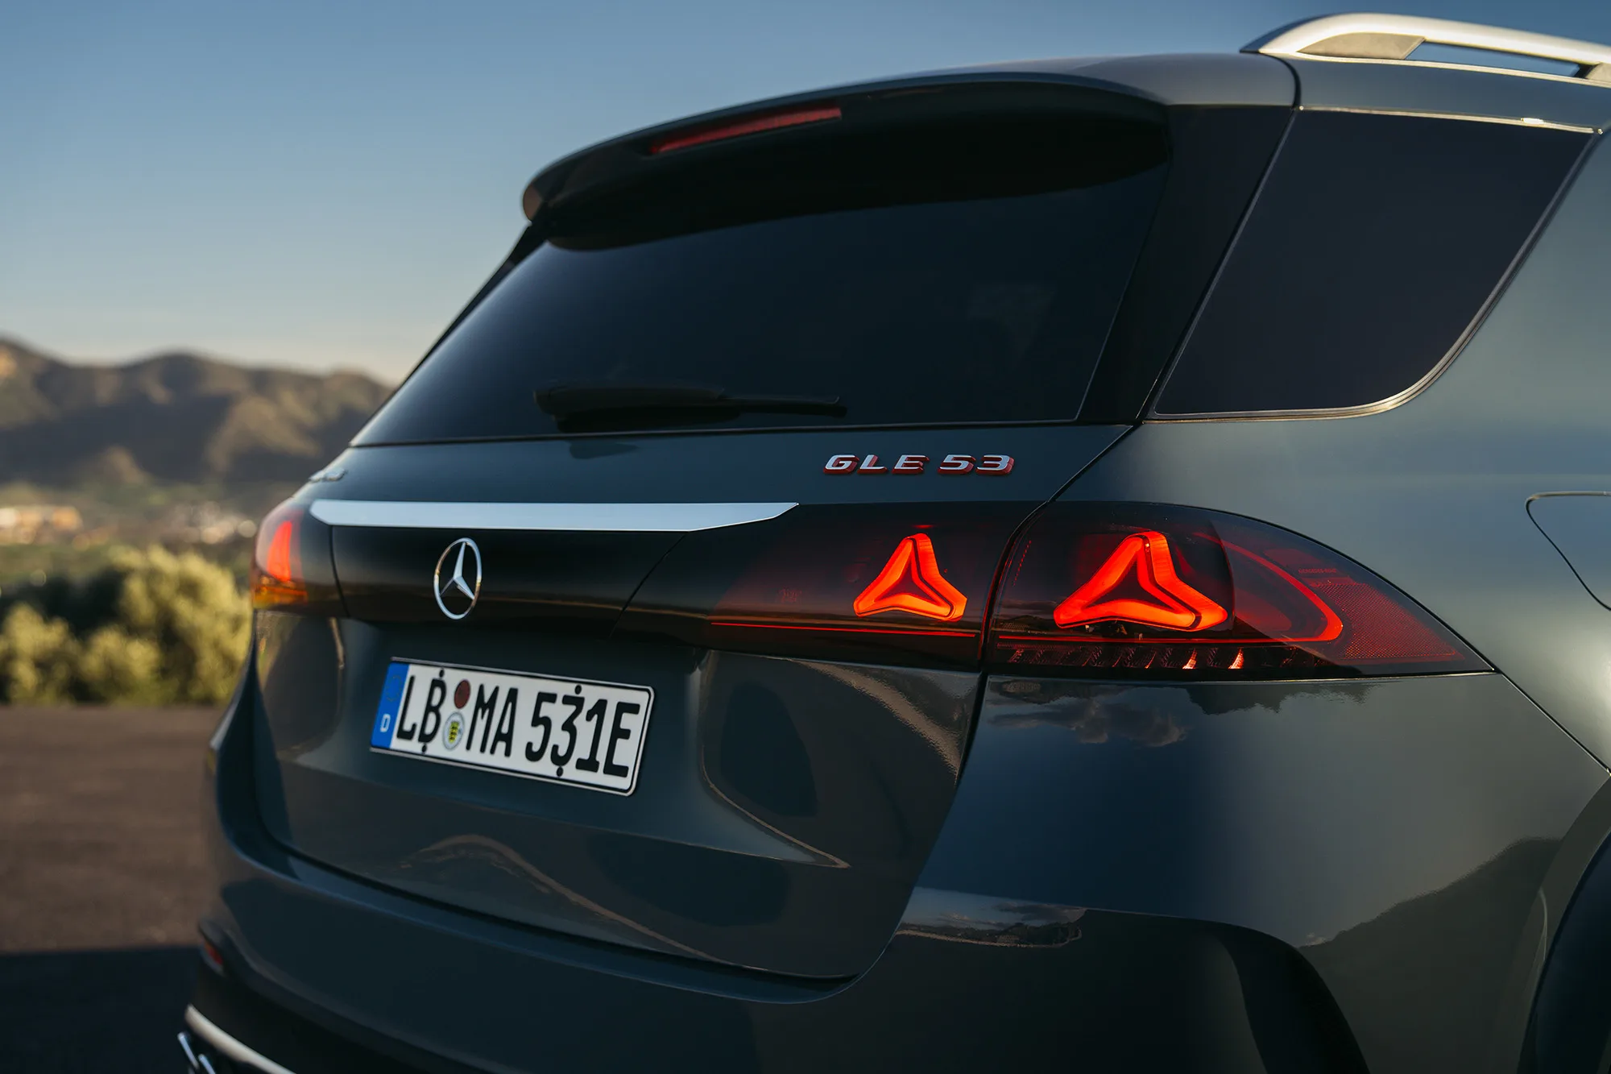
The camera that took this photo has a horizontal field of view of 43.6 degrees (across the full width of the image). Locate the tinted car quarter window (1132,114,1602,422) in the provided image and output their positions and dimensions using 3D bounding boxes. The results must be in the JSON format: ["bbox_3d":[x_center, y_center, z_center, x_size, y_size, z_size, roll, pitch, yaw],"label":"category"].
[{"bbox_3d":[0.627,-0.290,2.088,0.845,0.375,0.090,-1,-13,-38],"label":"tinted car quarter window"}]

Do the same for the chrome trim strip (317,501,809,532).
[{"bbox_3d":[-0.346,-0.023,2.190,0.085,0.033,0.935,-1,1,-41],"label":"chrome trim strip"}]

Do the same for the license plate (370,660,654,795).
[{"bbox_3d":[-0.334,0.202,2.204,0.012,0.110,0.520,19,-12,-40],"label":"license plate"}]

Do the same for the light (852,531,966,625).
[{"bbox_3d":[0.095,0.037,1.784,0.122,0.080,0.045,1,1,40],"label":"light"}]

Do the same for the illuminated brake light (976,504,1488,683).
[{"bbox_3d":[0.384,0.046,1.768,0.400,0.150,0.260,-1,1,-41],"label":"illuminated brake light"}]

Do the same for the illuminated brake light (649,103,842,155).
[{"bbox_3d":[-0.081,-0.488,2.417,0.025,0.017,0.352,-1,1,-41],"label":"illuminated brake light"}]

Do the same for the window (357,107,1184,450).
[{"bbox_3d":[-0.155,-0.270,2.354,1.340,0.430,0.110,1,-35,48],"label":"window"}]

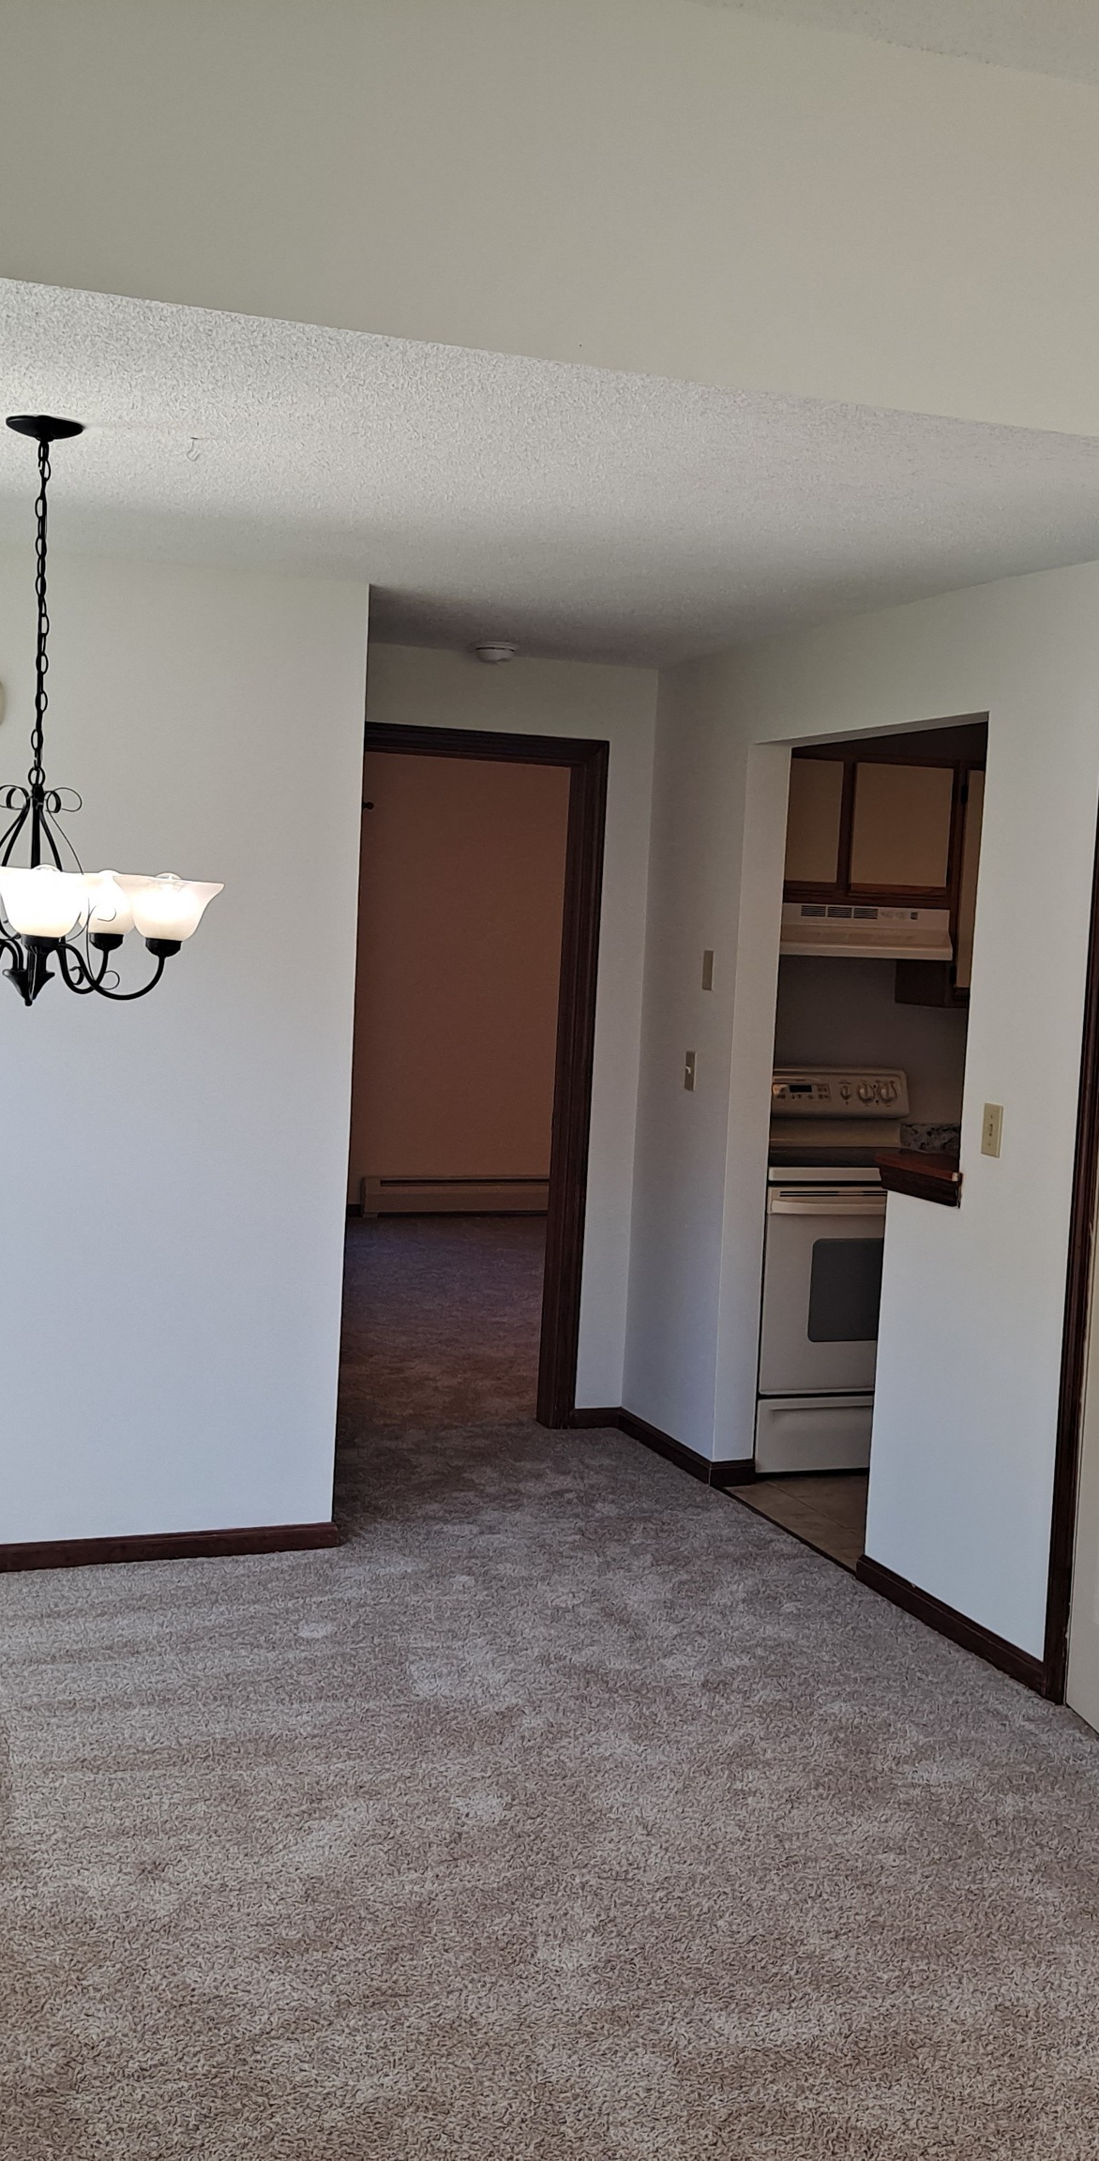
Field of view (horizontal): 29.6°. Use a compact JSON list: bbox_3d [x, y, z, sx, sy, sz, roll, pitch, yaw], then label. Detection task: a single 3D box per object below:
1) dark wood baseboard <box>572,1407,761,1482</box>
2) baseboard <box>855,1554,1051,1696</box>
[{"bbox_3d":[0.336,1.101,6.310,0.303,0.072,0.703,1,5,-21],"label":"dark wood baseboard"},{"bbox_3d":[0.917,1.239,4.827,0.020,0.072,0.860,1,5,-21],"label":"baseboard"}]

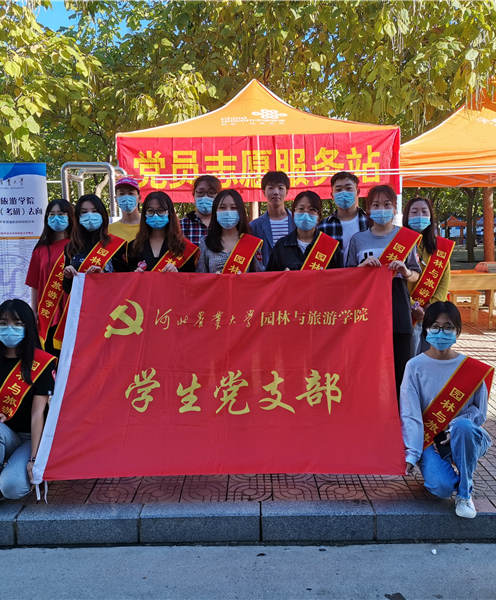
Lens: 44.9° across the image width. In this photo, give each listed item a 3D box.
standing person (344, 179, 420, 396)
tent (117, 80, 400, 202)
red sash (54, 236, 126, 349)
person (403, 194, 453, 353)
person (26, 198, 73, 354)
[{"bbox_3d":[0.860,0.102,3.844,0.480,1.680,0.400,-1,7,3],"label":"standing person"},{"bbox_3d":[0.098,-1.165,7.850,3.000,3.250,3.000,-1,6,-2],"label":"tent"},{"bbox_3d":[-0.985,-0.058,3.830,0.460,0.720,0.270,-2,7,-7],"label":"red sash"},{"bbox_3d":[1.229,0.089,4.186,0.460,1.610,0.340,0,7,6],"label":"person"},{"bbox_3d":[-1.378,0.096,4.302,0.460,1.640,0.320,-2,7,-9],"label":"person"}]

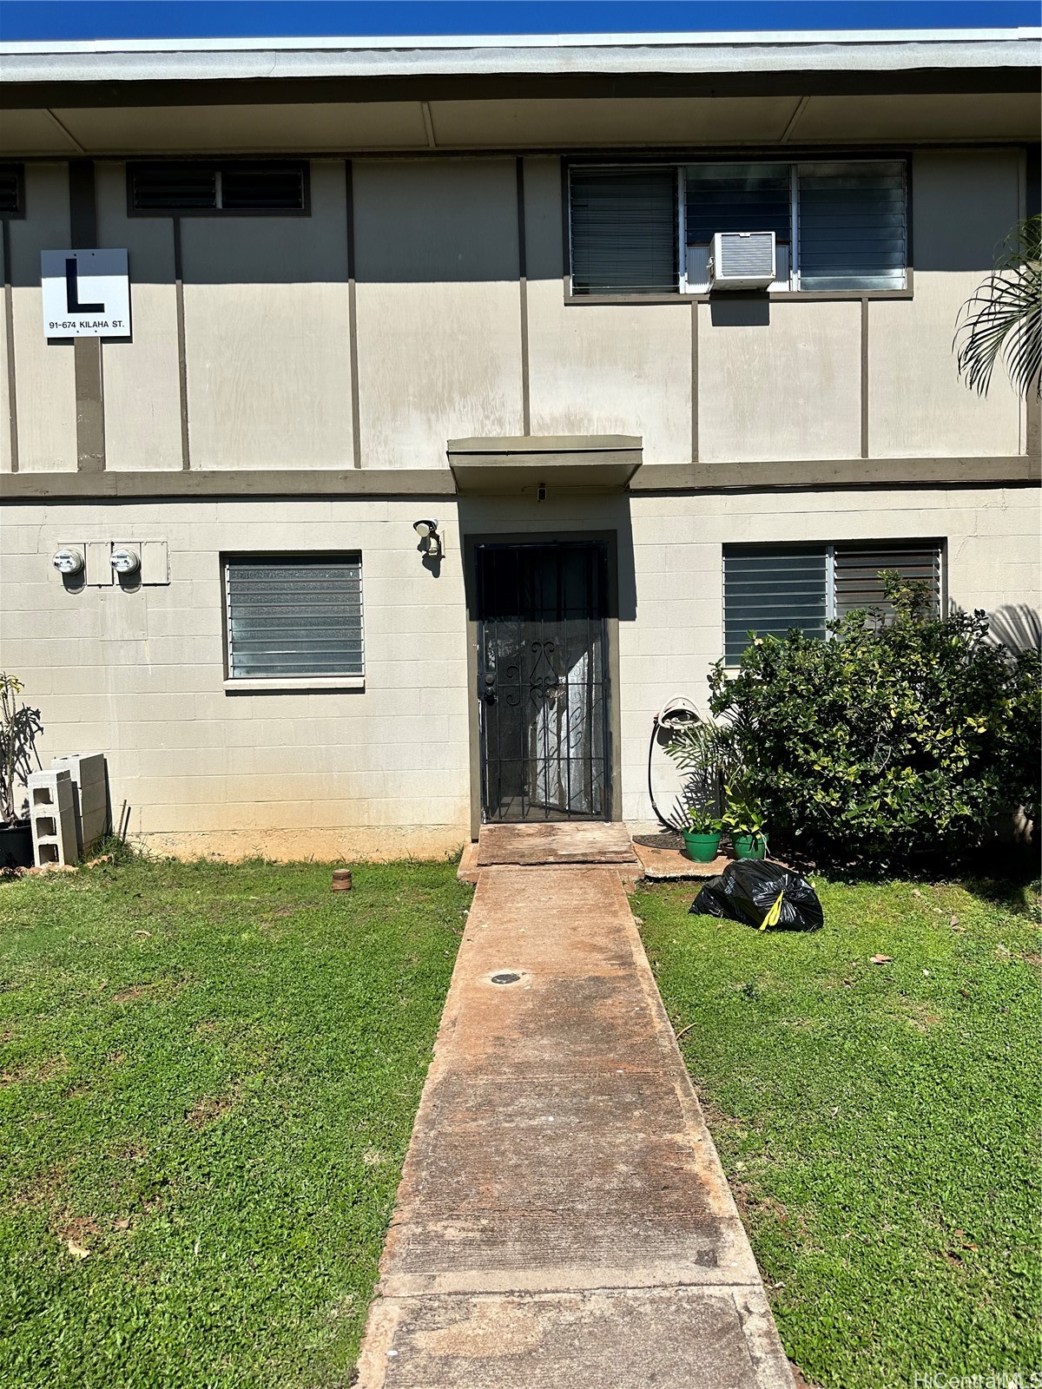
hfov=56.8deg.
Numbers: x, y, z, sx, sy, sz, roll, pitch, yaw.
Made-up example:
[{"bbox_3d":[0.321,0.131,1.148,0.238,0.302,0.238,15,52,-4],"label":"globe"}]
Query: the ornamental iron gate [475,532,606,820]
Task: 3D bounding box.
[{"bbox_3d":[0.163,-0.089,7.024,0.982,2.050,0.060,-1,2,-1],"label":"ornamental iron gate"}]

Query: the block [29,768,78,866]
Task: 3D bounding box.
[{"bbox_3d":[-3.136,0.817,6.468,0.182,0.634,0.210,-1,2,-1],"label":"block"}]

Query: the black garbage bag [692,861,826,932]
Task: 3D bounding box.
[{"bbox_3d":[1.267,1.067,5.301,0.670,0.309,0.520,-1,2,-1],"label":"black garbage bag"}]

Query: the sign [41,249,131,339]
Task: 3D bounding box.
[{"bbox_3d":[-3.069,-2.831,6.816,0.609,0.613,0.025,-1,2,-1],"label":"sign"}]

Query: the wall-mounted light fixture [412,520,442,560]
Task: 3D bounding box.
[{"bbox_3d":[-0.658,-1.108,6.854,0.212,0.276,0.200,-1,2,-1],"label":"wall-mounted light fixture"}]

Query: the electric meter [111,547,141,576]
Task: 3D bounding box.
[{"bbox_3d":[-2.813,-0.947,6.859,0.176,0.178,0.125,-1,2,-1],"label":"electric meter"}]

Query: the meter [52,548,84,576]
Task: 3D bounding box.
[{"bbox_3d":[-3.217,-0.941,6.855,0.176,0.178,0.125,-1,2,-1],"label":"meter"}]

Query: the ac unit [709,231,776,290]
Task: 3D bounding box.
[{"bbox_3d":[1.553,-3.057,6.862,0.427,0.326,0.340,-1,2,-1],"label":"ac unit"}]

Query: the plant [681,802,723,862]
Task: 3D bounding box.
[{"bbox_3d":[1.178,0.886,6.242,0.268,0.374,0.260,-1,2,-1],"label":"plant"}]

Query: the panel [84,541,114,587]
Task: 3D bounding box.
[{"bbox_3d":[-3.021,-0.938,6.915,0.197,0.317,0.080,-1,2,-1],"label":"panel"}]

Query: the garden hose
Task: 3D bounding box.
[{"bbox_3d":[1.108,0.504,6.938,0.381,0.968,0.200,-1,2,-1],"label":"garden hose"}]

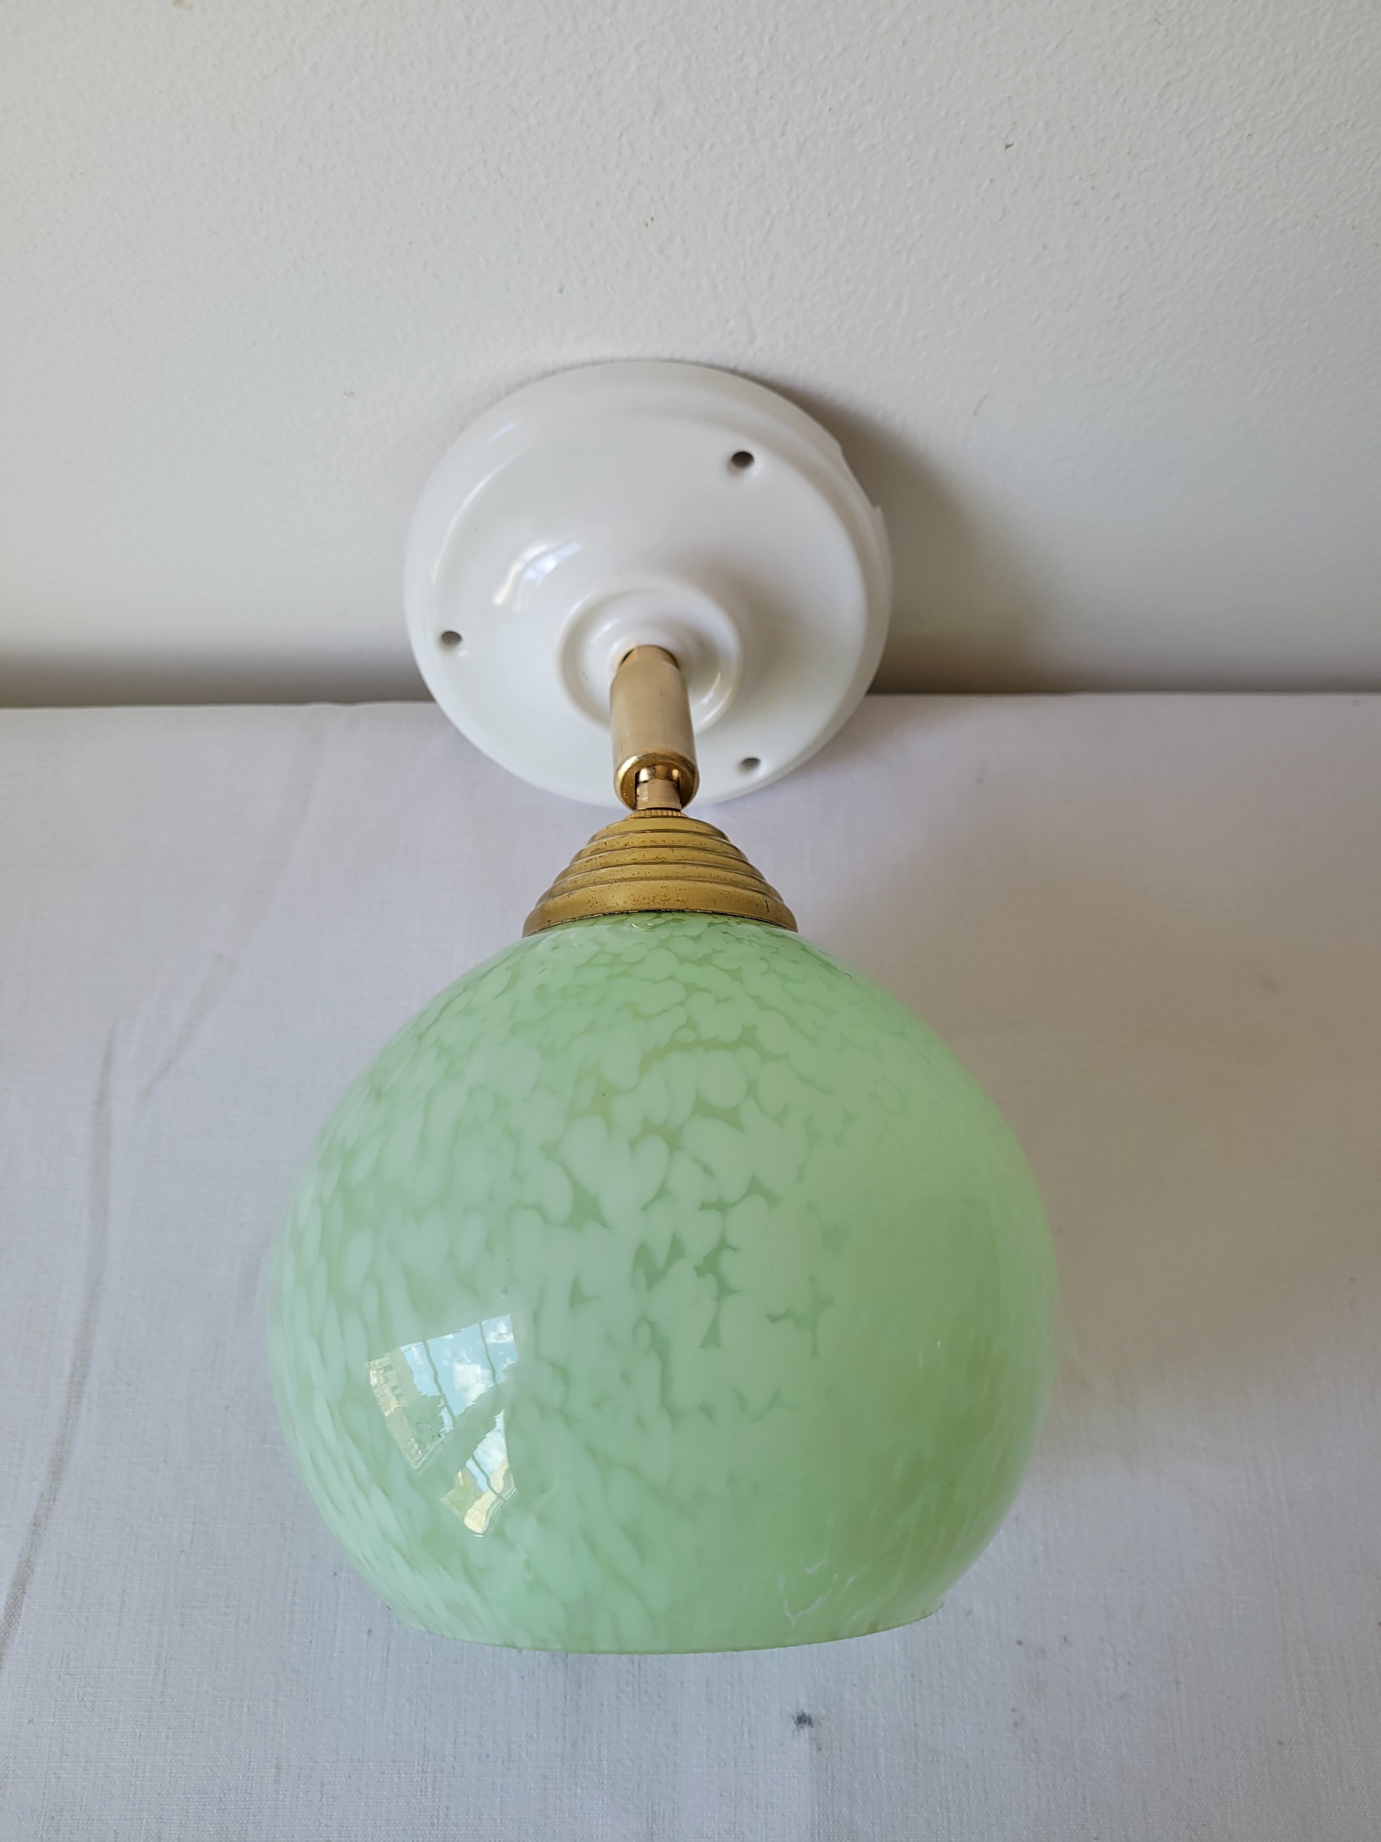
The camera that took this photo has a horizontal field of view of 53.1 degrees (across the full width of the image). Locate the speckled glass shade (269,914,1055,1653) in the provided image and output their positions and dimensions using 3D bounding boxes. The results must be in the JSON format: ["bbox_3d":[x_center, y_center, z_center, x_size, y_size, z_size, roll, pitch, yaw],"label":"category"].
[{"bbox_3d":[-0.005,0.055,0.281,0.151,0.151,0.147,-1,74,0],"label":"speckled glass shade"}]

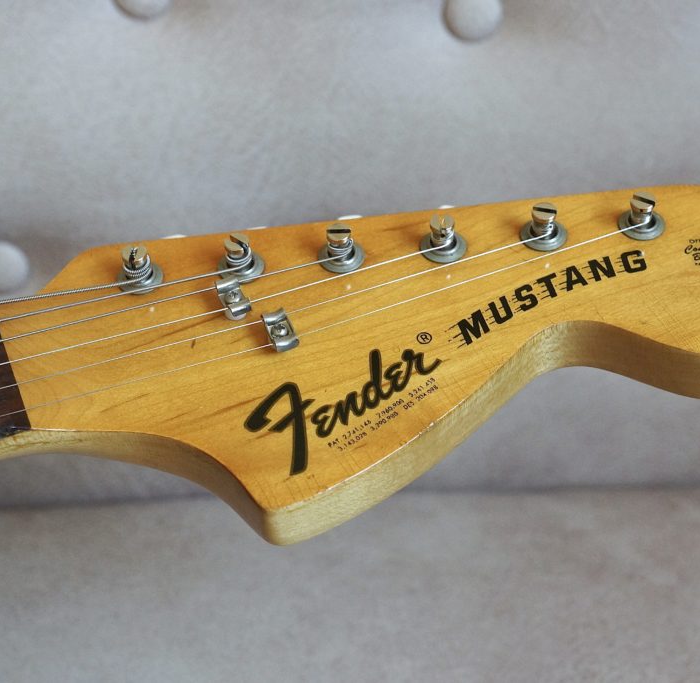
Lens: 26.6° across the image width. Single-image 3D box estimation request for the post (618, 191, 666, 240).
[{"bbox_3d":[0.072,-0.032,0.365,0.011,0.008,0.011,-6,50,-2],"label":"post"}]

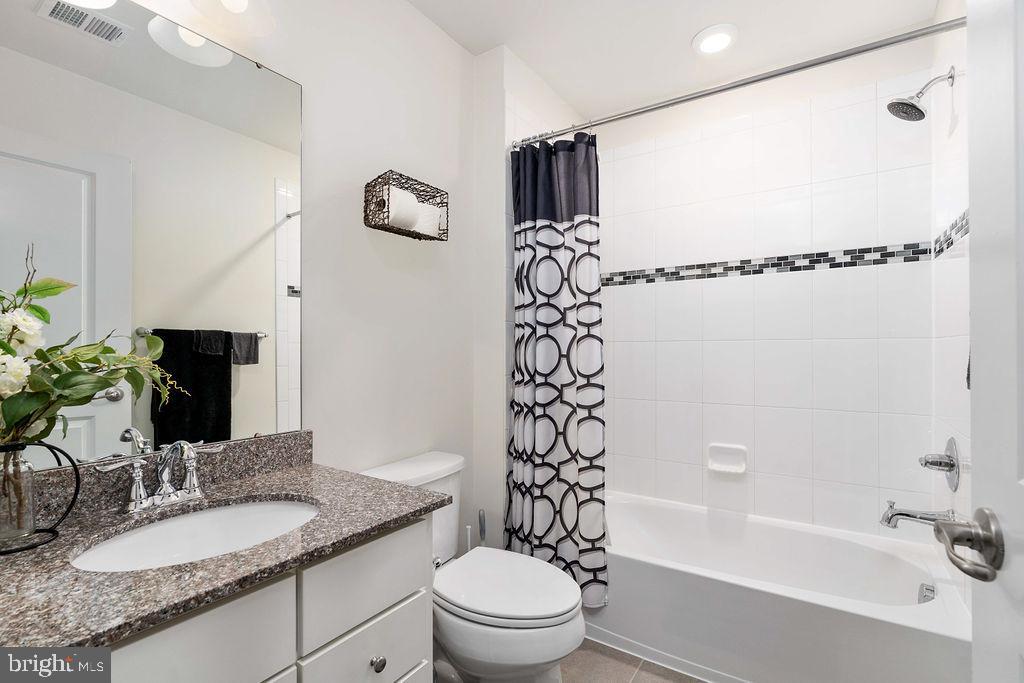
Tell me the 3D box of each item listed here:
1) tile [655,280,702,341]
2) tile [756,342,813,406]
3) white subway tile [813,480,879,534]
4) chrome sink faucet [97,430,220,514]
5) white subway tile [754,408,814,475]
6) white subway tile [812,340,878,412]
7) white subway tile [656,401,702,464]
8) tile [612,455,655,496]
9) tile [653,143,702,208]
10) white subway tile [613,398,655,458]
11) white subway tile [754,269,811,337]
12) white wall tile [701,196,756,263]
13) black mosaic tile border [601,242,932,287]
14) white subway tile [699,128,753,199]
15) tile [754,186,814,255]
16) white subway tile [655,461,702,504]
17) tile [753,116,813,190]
[{"bbox_3d":[0.865,-0.161,2.363,0.229,0.307,0.010,0,-1,33],"label":"tile"},{"bbox_3d":[1.248,0.149,2.097,0.229,0.307,0.010,0,-1,33],"label":"tile"},{"bbox_3d":[1.442,0.713,1.965,0.229,0.202,0.010,0,-1,33],"label":"white subway tile"},{"bbox_3d":[-0.719,0.281,0.972,0.152,0.139,0.234,-1,0,32],"label":"chrome sink faucet"},{"bbox_3d":[1.264,0.467,2.115,0.231,0.315,0.010,-1,0,32],"label":"white subway tile"},{"bbox_3d":[1.459,0.148,1.993,0.231,0.312,0.010,-1,0,32],"label":"white subway tile"},{"bbox_3d":[0.868,0.467,2.355,0.230,0.309,0.010,-1,-1,33],"label":"white subway tile"},{"bbox_3d":[0.672,0.727,2.475,0.230,0.199,0.010,-1,-1,33],"label":"tile"},{"bbox_3d":[0.864,-0.865,2.370,0.229,0.308,0.010,0,-1,33],"label":"tile"},{"bbox_3d":[0.673,0.469,2.479,0.230,0.309,0.010,-1,-1,33],"label":"white subway tile"},{"bbox_3d":[1.255,-0.164,2.112,0.229,0.307,0.010,0,-1,33],"label":"white subway tile"},{"bbox_3d":[1.059,-0.556,2.242,0.229,0.306,0.010,0,-1,33],"label":"white wall tile"},{"bbox_3d":[1.051,-0.351,2.230,1.503,0.079,0.010,0,-1,33],"label":"black mosaic tile border"},{"bbox_3d":[1.054,-0.859,2.232,0.229,0.305,0.010,0,-1,33],"label":"white subway tile"},{"bbox_3d":[1.258,-0.555,2.122,0.231,0.311,0.010,-1,0,32],"label":"tile"},{"bbox_3d":[0.867,0.725,2.350,0.230,0.199,0.010,-1,-1,33],"label":"white subway tile"},{"bbox_3d":[1.247,-0.860,2.105,0.229,0.305,0.010,0,-1,33],"label":"tile"}]

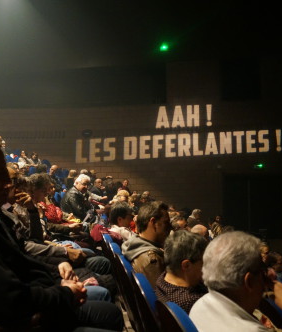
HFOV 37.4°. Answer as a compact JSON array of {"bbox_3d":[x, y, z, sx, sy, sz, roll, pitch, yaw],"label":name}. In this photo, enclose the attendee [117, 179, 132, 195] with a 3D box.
[{"bbox_3d":[-0.420,1.000,12.200,0.680,1.250,0.520,0,0,37],"label":"attendee"}]

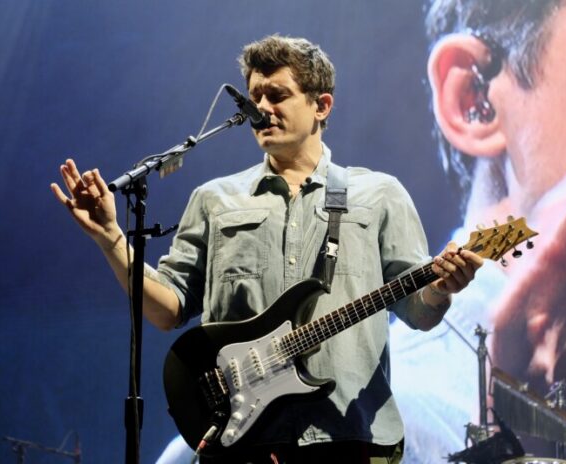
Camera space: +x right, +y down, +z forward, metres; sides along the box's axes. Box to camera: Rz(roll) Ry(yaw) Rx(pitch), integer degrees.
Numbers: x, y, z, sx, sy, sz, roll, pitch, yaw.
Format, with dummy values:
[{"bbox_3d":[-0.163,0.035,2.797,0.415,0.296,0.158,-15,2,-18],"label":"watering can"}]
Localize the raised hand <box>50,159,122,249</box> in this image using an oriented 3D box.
[{"bbox_3d":[-0.455,-0.066,5.370,0.130,0.210,0.100,-22,-3,-10],"label":"raised hand"}]

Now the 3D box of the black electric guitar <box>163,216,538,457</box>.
[{"bbox_3d":[0.154,0.203,5.334,0.963,0.320,0.070,-28,-29,13],"label":"black electric guitar"}]

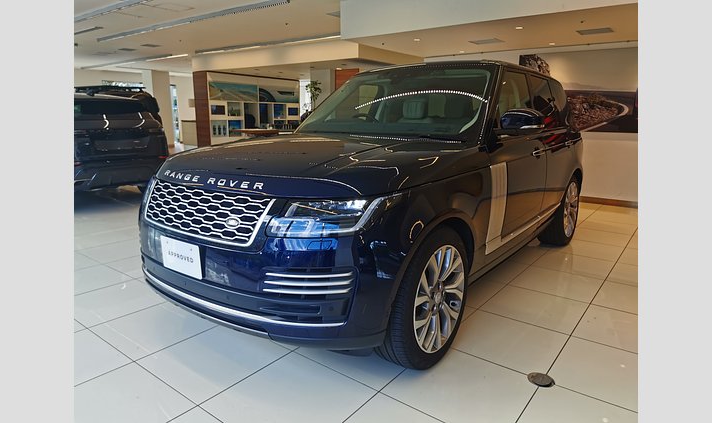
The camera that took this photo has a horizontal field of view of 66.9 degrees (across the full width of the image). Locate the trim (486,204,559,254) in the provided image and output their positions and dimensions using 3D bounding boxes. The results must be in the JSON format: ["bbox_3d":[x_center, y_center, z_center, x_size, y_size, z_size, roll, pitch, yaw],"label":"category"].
[{"bbox_3d":[1.329,0.089,4.117,0.050,0.090,1.780,9,15,34],"label":"trim"}]

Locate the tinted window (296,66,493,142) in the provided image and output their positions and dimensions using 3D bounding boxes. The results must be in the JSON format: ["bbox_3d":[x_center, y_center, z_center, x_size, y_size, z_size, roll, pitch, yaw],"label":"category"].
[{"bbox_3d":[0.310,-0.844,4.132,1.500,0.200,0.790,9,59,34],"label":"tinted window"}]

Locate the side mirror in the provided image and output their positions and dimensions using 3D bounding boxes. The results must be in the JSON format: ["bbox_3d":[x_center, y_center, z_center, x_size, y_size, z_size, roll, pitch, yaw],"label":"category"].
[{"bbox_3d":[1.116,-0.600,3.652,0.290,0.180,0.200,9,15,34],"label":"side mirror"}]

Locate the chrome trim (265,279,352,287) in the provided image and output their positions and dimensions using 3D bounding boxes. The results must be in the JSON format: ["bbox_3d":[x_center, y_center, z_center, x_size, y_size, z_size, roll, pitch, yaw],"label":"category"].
[{"bbox_3d":[-0.223,0.333,2.513,0.410,0.040,0.090,0,12,-2],"label":"chrome trim"}]

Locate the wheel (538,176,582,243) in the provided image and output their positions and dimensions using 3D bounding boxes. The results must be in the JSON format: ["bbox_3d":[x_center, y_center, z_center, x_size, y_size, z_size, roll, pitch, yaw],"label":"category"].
[{"bbox_3d":[1.991,-0.040,5.290,0.280,0.780,0.780,9,15,34],"label":"wheel"}]

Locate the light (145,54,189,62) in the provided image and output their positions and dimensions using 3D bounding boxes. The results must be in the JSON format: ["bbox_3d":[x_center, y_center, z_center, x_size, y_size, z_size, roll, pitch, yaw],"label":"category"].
[{"bbox_3d":[-5.033,-4.064,14.300,2.100,0.080,0.160,10,15,36],"label":"light"}]

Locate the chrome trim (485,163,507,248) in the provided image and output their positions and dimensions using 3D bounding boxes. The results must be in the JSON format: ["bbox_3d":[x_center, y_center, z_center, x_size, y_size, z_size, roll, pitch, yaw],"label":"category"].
[{"bbox_3d":[0.899,-0.040,3.463,0.050,0.540,0.310,9,15,34],"label":"chrome trim"}]

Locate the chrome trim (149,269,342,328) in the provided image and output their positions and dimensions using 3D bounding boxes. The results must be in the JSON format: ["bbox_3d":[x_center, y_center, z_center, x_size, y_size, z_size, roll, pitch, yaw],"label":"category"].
[{"bbox_3d":[-0.759,0.441,2.845,1.550,0.100,0.330,9,15,34],"label":"chrome trim"}]

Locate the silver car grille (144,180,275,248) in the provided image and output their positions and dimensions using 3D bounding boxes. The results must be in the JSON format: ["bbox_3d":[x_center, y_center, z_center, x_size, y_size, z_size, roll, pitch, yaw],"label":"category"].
[{"bbox_3d":[-0.781,0.000,2.706,0.930,0.220,0.150,9,15,34],"label":"silver car grille"}]

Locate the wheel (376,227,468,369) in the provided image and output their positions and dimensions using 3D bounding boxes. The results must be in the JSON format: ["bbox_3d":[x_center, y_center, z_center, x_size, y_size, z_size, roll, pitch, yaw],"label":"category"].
[{"bbox_3d":[0.332,0.452,2.934,0.280,0.780,0.780,9,15,34],"label":"wheel"}]

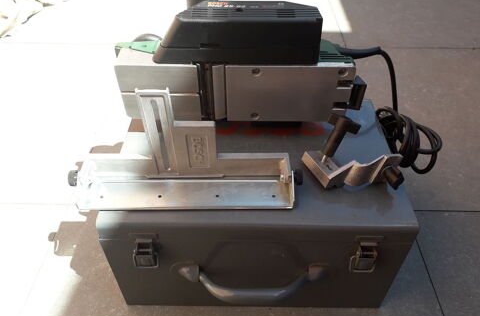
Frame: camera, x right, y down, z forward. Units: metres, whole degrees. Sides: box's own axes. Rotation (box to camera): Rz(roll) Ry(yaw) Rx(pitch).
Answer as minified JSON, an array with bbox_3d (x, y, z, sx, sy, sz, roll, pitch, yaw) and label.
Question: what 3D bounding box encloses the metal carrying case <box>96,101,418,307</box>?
[{"bbox_3d":[0.020,0.068,0.544,0.352,0.187,0.255,0,44,1],"label":"metal carrying case"}]

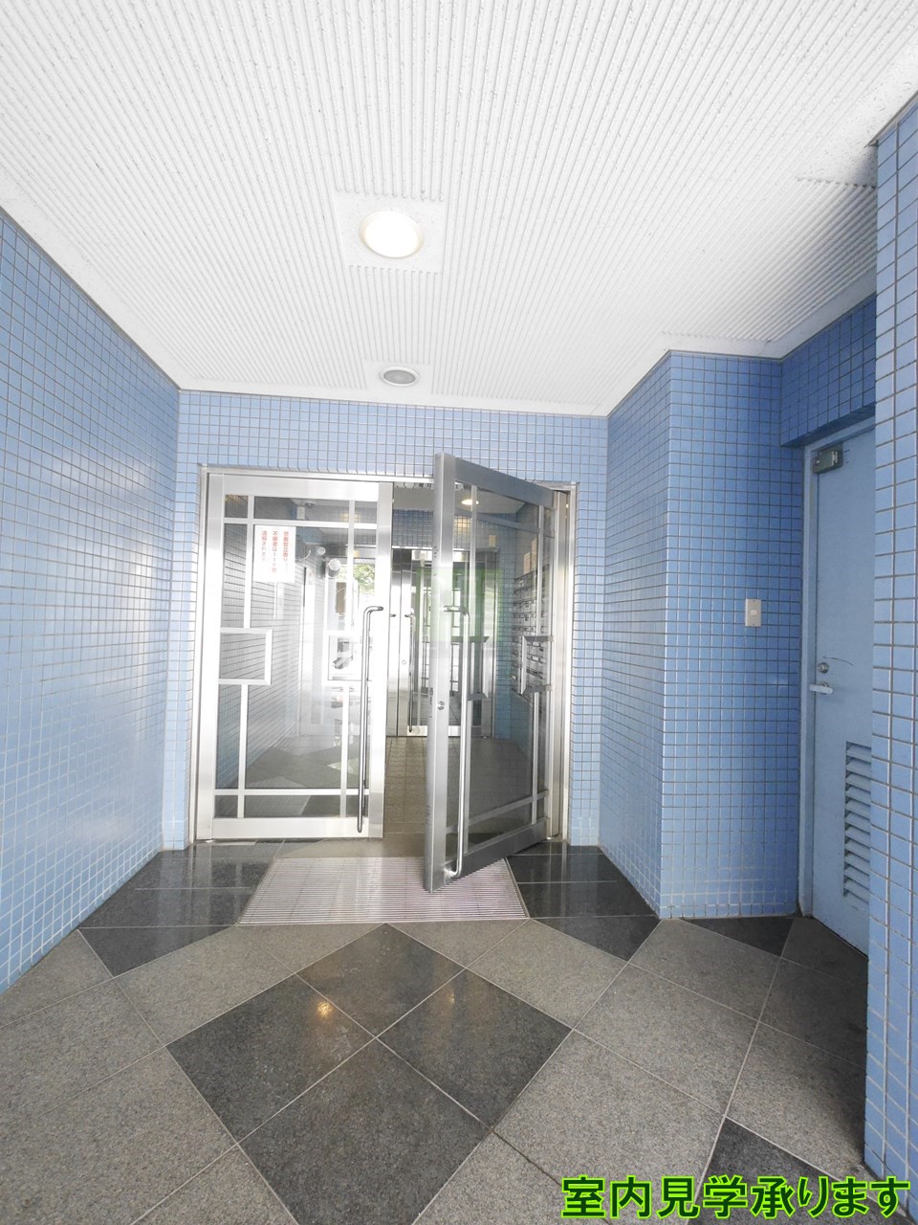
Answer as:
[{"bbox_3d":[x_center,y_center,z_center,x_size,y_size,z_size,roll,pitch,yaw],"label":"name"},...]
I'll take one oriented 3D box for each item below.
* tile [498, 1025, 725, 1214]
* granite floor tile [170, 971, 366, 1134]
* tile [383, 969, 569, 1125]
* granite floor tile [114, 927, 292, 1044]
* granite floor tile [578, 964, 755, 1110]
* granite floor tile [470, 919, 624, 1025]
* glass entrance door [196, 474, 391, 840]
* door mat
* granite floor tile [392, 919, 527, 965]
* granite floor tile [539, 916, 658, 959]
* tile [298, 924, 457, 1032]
[{"bbox_3d":[0.358,1.212,1.158,0.400,0.020,0.400,0,-3,40],"label":"tile"},{"bbox_3d":[-0.513,1.194,1.363,0.400,0.020,0.400,0,-3,40],"label":"granite floor tile"},{"bbox_3d":[0.050,1.212,1.412,0.400,0.020,0.400,0,-3,40],"label":"tile"},{"bbox_3d":[-0.822,1.194,1.616,0.400,0.020,0.400,0,-3,40],"label":"granite floor tile"},{"bbox_3d":[0.616,1.230,1.463,0.400,0.020,0.400,0,-3,40],"label":"granite floor tile"},{"bbox_3d":[0.307,1.230,1.715,0.400,0.020,0.400,0,-3,40],"label":"granite floor tile"},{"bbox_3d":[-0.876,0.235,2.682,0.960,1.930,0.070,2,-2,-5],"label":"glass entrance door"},{"bbox_3d":[-0.306,1.228,2.218,1.130,0.020,0.550,2,-2,-5],"label":"door mat"},{"bbox_3d":[0.012,1.226,1.827,0.560,0.020,0.280,2,-2,-5],"label":"granite floor tile"},{"bbox_3d":[0.577,1.244,1.882,0.560,0.020,0.280,2,-2,-5],"label":"granite floor tile"},{"bbox_3d":[-0.257,1.212,1.664,0.400,0.020,0.400,0,-3,40],"label":"tile"}]

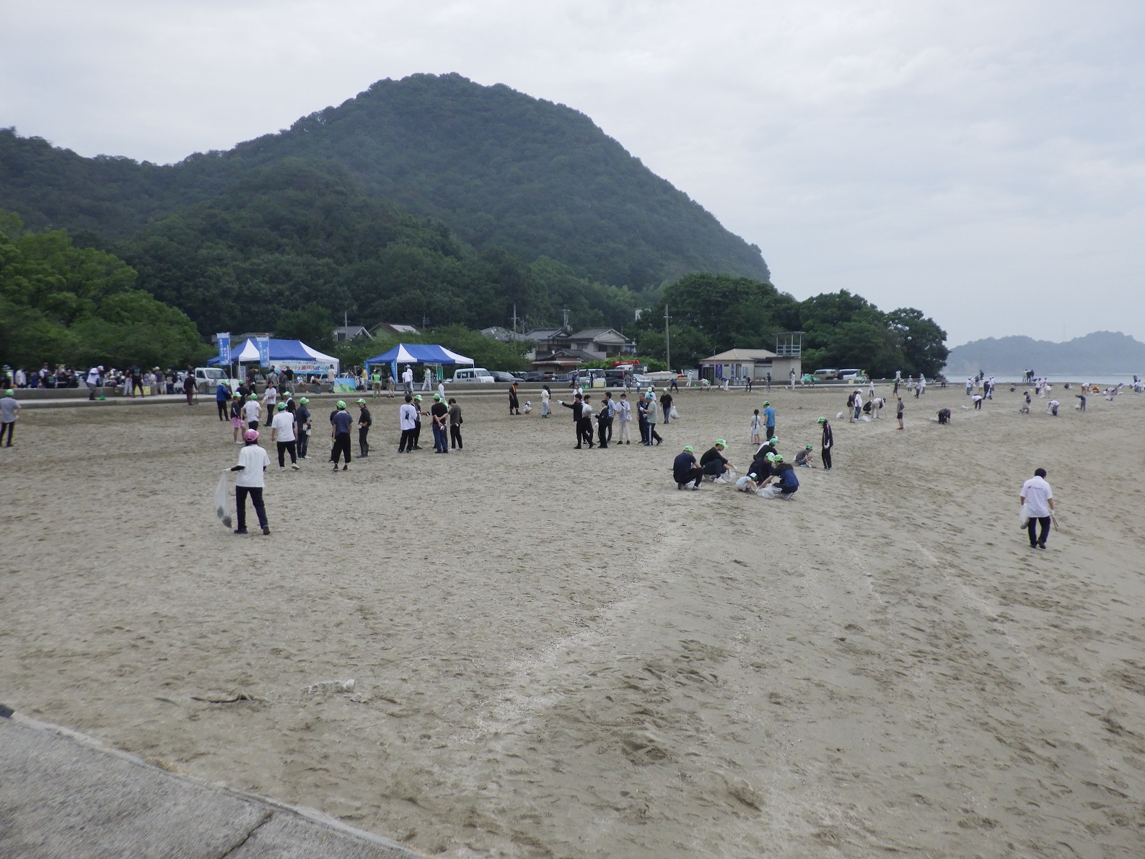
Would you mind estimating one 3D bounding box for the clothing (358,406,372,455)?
[{"bbox_3d":[-5.880,0.051,26.300,0.310,1.400,0.430,-2,4,-27],"label":"clothing"}]

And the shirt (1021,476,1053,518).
[{"bbox_3d":[9.332,1.347,18.600,0.620,0.820,0.360,2,4,27],"label":"shirt"}]

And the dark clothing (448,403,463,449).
[{"bbox_3d":[-3.592,-0.110,28.500,0.450,1.380,0.360,-3,5,-41],"label":"dark clothing"}]

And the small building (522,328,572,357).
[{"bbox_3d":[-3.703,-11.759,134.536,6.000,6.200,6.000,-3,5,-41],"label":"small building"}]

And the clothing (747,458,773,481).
[{"bbox_3d":[4.585,0.989,22.500,0.550,0.560,0.500,2,4,30],"label":"clothing"}]

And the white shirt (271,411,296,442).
[{"bbox_3d":[-7.135,-0.077,22.837,0.570,0.750,0.330,0,3,2],"label":"white shirt"}]

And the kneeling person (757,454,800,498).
[{"bbox_3d":[4.561,1.034,20.399,0.850,0.960,0.580,1,4,22],"label":"kneeling person"}]

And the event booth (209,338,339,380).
[{"bbox_3d":[-17.860,-3.784,55.706,3.400,3.300,6.800,3,4,39],"label":"event booth"}]

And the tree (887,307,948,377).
[{"bbox_3d":[48.346,-11.946,129.516,8.500,10.200,8.200,1,4,20],"label":"tree"}]

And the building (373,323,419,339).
[{"bbox_3d":[-21.580,-9.519,112.000,5.600,6.300,6.000,2,4,35],"label":"building"}]

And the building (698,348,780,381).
[{"bbox_3d":[16.450,-6.082,90.799,6.500,3.700,5.000,-3,5,-42],"label":"building"}]

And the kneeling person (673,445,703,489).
[{"bbox_3d":[2.664,0.874,21.300,0.660,0.970,0.540,-2,4,-30],"label":"kneeling person"}]

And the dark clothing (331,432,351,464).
[{"bbox_3d":[-5.674,0.462,22.769,0.450,0.790,0.320,0,3,-7],"label":"dark clothing"}]

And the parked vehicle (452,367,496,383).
[{"bbox_3d":[-7.594,-3.685,69.706,1.480,1.870,3.400,-3,5,-44],"label":"parked vehicle"}]

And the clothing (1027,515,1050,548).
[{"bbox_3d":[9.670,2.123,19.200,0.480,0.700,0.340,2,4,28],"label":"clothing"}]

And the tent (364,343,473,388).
[{"bbox_3d":[-9.680,-3.917,59.572,3.000,3.150,6.000,3,5,44],"label":"tent"}]

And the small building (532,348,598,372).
[{"bbox_3d":[-0.647,-6.864,103.000,6.300,4.300,6.300,1,4,23],"label":"small building"}]

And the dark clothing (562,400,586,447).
[{"bbox_3d":[0.057,-0.213,29.341,0.700,1.520,0.480,1,4,21],"label":"dark clothing"}]

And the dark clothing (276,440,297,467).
[{"bbox_3d":[-7.128,0.580,23.100,0.480,0.680,0.360,0,4,6],"label":"dark clothing"}]

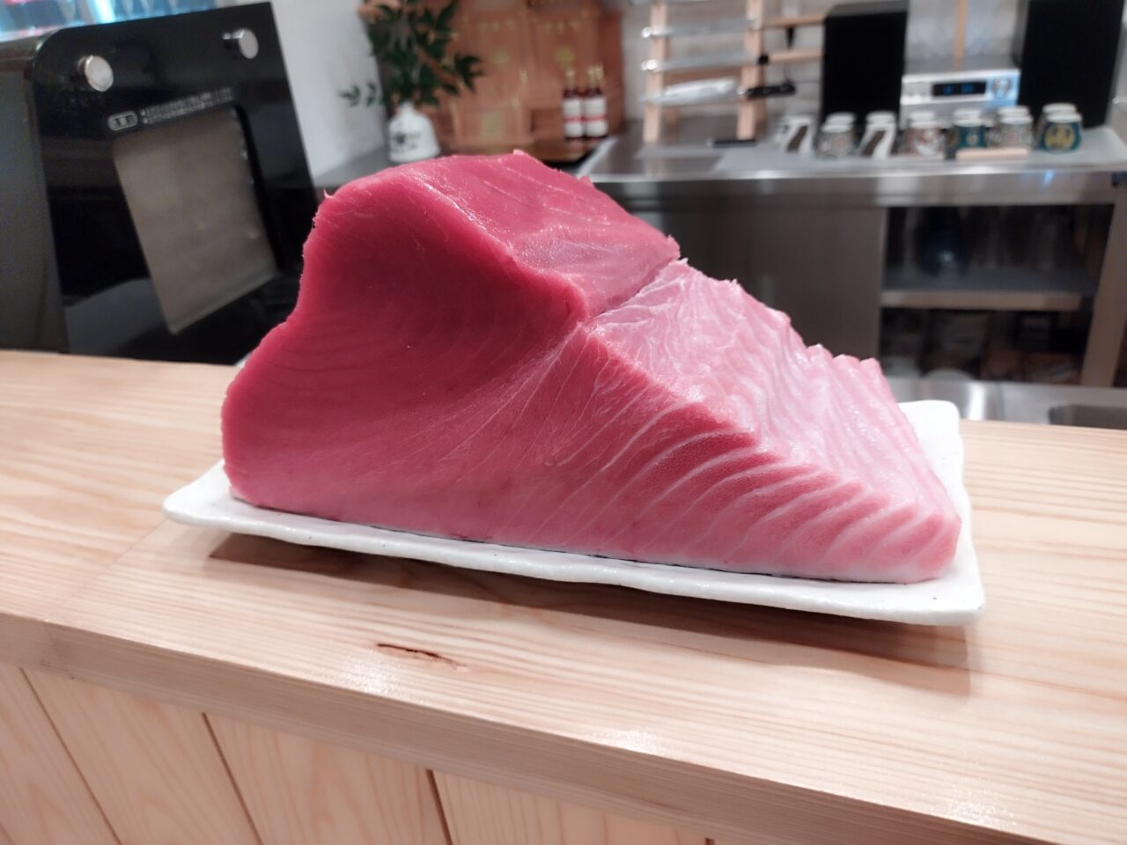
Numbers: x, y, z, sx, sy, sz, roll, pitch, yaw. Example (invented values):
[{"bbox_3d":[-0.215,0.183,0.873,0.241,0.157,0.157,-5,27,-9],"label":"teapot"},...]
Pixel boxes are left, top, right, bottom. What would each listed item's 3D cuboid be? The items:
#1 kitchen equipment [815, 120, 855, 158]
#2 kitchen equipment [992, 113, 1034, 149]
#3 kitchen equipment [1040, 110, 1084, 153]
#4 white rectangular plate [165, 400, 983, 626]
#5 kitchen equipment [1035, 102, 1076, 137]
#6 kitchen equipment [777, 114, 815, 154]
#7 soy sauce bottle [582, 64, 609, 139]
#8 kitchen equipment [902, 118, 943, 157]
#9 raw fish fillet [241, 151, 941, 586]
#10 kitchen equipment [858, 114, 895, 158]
[{"bbox_3d":[0.579,-0.601,1.870,0.078,0.061,0.078,5,31,21],"label":"kitchen equipment"},{"bbox_3d":[0.898,-0.575,1.750,0.078,0.061,0.078,5,31,21],"label":"kitchen equipment"},{"bbox_3d":[0.982,-0.574,1.727,0.078,0.061,0.078,5,31,21],"label":"kitchen equipment"},{"bbox_3d":[0.004,0.033,0.525,0.435,0.032,0.185,5,31,21],"label":"white rectangular plate"},{"bbox_3d":[1.012,-0.618,1.800,0.078,0.061,0.078,5,31,21],"label":"kitchen equipment"},{"bbox_3d":[0.517,-0.638,1.949,0.078,0.061,0.078,5,31,21],"label":"kitchen equipment"},{"bbox_3d":[0.073,-0.791,2.167,0.056,0.175,0.056,5,31,21],"label":"soy sauce bottle"},{"bbox_3d":[0.744,-0.588,1.808,0.078,0.061,0.078,5,31,21],"label":"kitchen equipment"},{"bbox_3d":[0.001,-0.062,0.486,0.408,0.192,0.152,5,31,21],"label":"raw fish fillet"},{"bbox_3d":[0.657,-0.595,1.841,0.078,0.061,0.078,5,31,21],"label":"kitchen equipment"}]

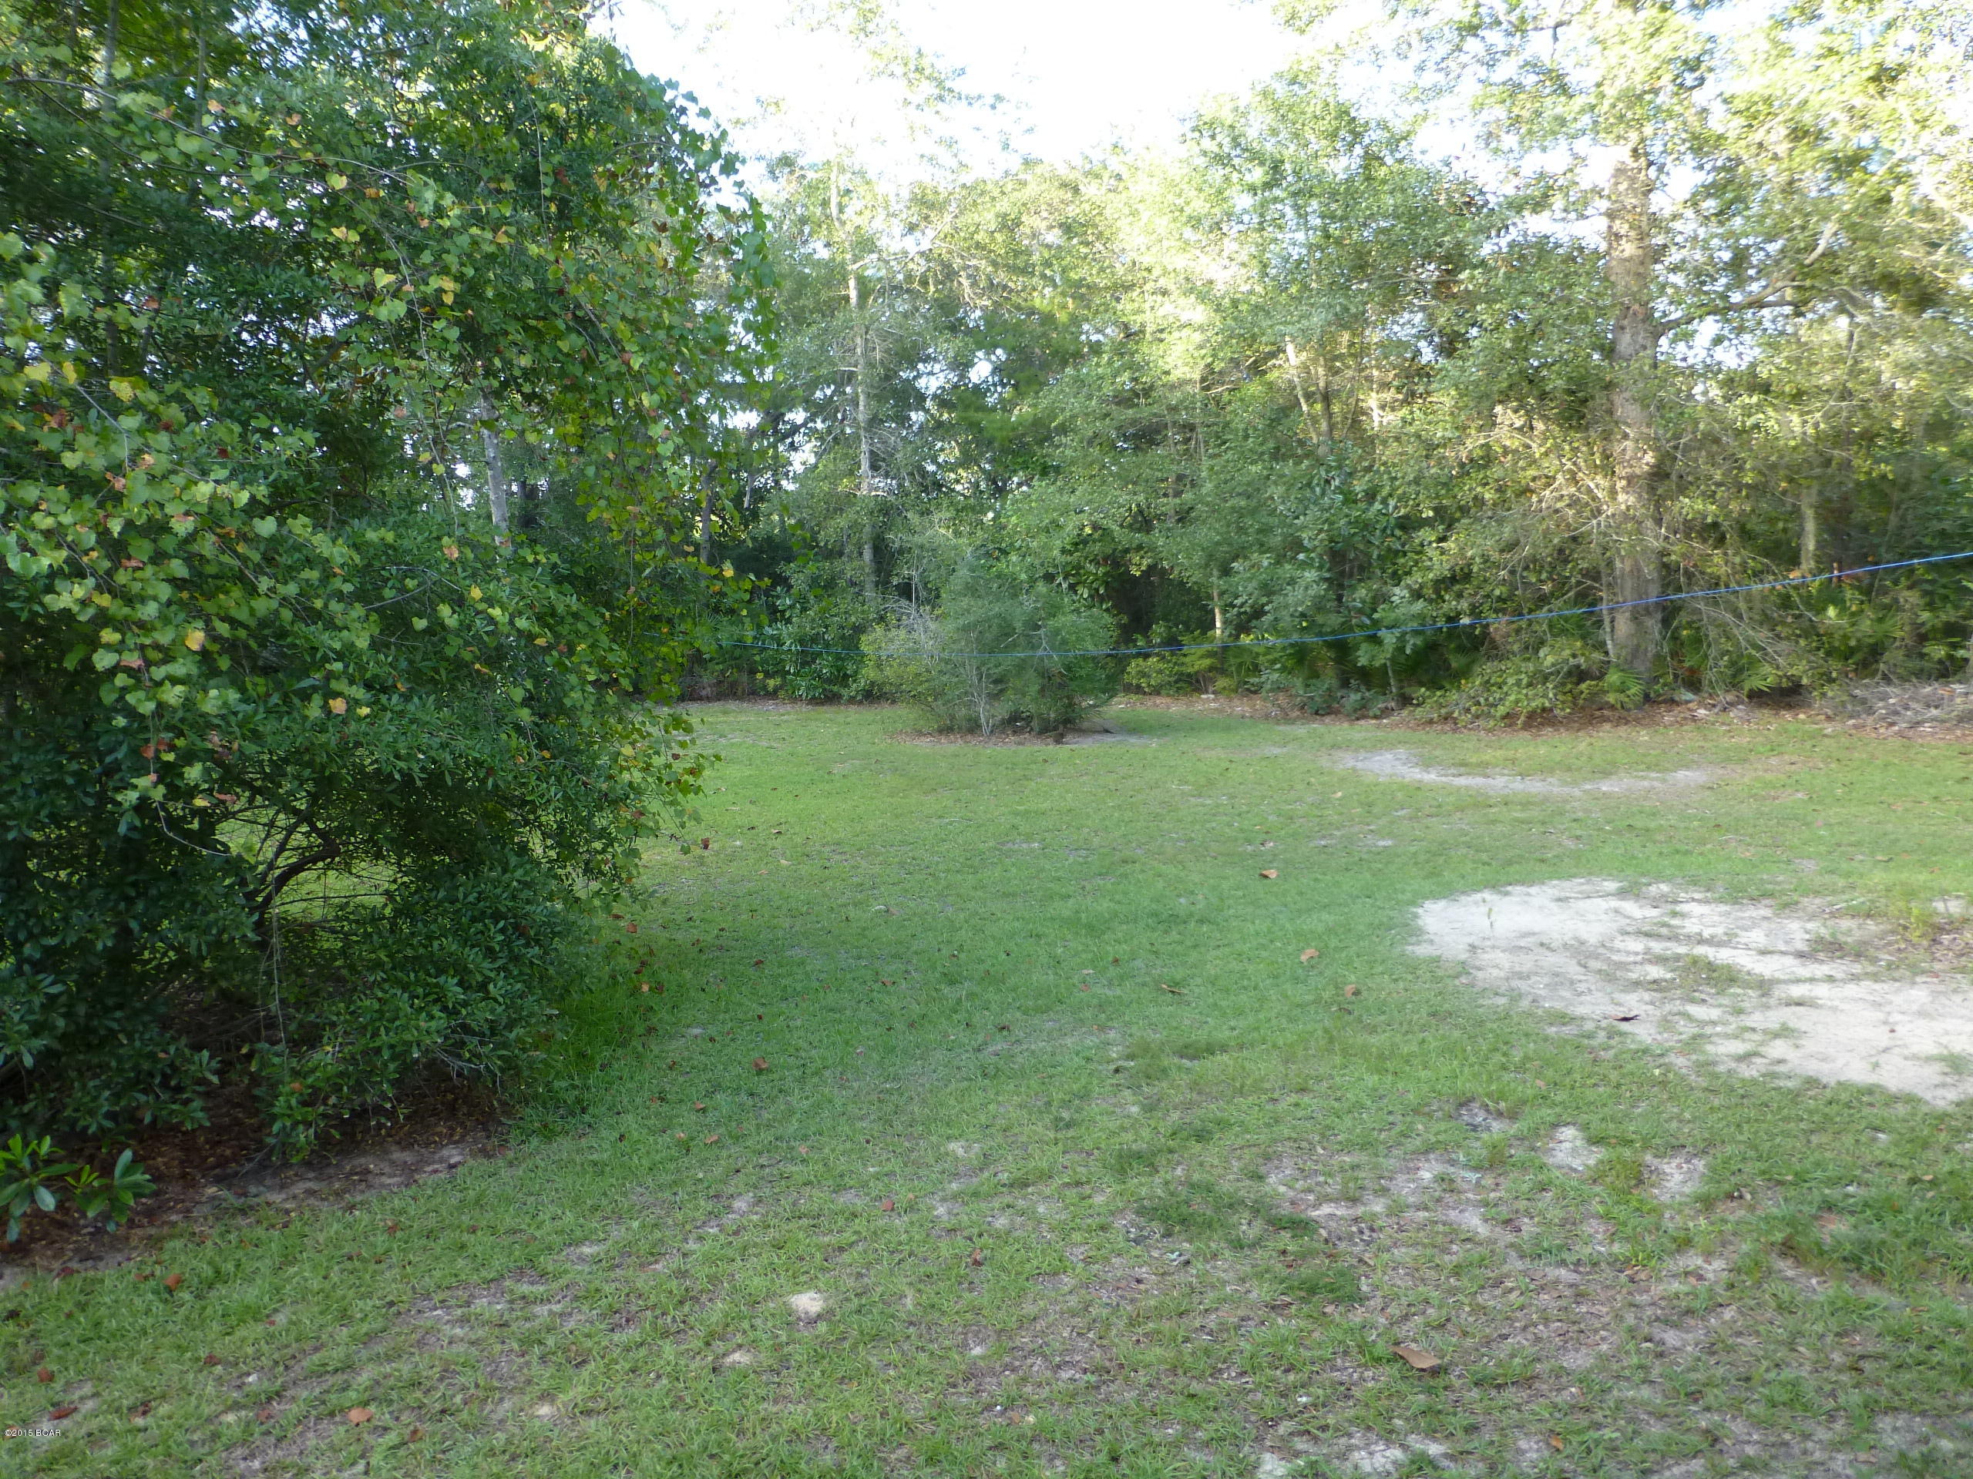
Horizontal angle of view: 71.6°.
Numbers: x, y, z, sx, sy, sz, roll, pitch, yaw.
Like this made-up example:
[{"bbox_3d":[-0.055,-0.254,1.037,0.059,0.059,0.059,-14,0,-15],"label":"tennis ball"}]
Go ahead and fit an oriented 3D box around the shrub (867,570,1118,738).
[{"bbox_3d":[0.050,-1.060,16.500,3.000,2.000,2.600,0,6,0],"label":"shrub"}]

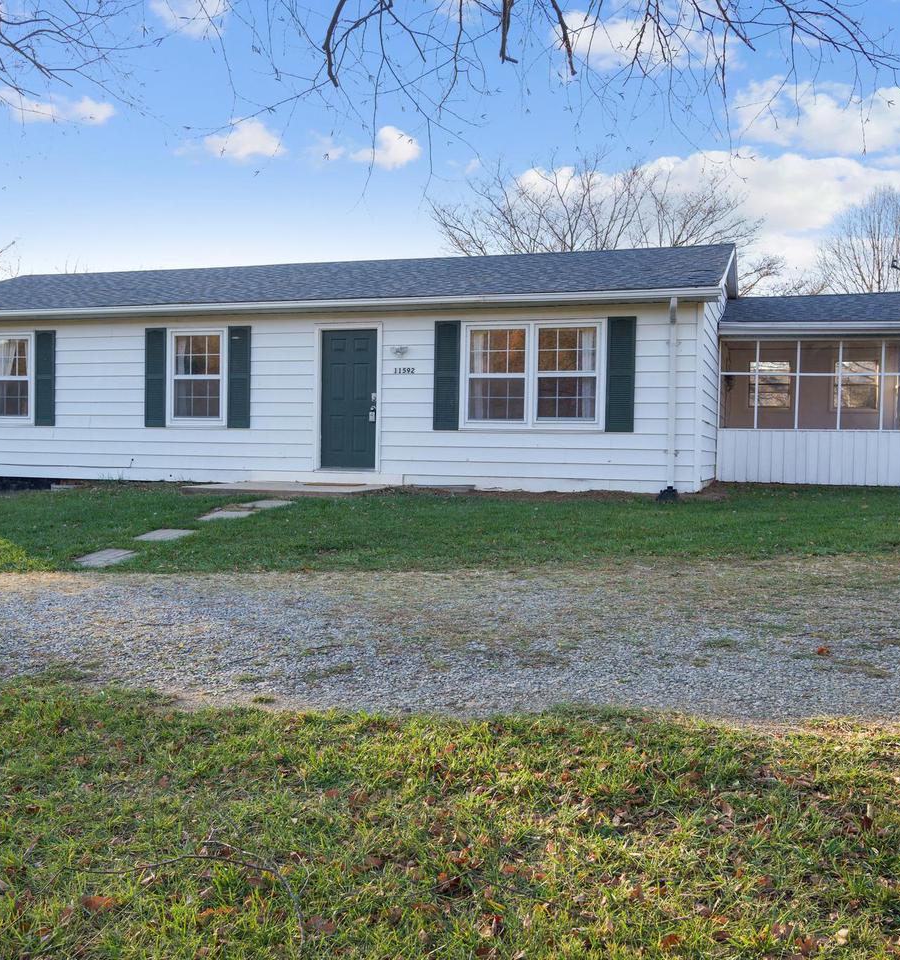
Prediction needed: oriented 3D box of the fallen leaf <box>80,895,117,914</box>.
[{"bbox_3d":[-1.031,1.246,3.050,0.100,0.030,0.075,2,2,18],"label":"fallen leaf"}]

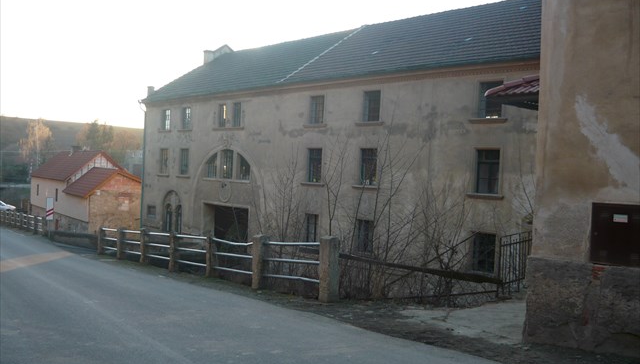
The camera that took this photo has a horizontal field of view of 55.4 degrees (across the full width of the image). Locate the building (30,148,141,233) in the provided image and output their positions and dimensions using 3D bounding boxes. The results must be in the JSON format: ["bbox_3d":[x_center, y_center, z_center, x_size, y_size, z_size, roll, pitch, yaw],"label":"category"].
[{"bbox_3d":[-21.571,1.030,57.519,6.600,7.794,21.400,2,1,-36],"label":"building"}]

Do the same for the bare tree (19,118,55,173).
[{"bbox_3d":[-40.892,-4.255,88.000,4.900,9.600,4.900,2,1,-25],"label":"bare tree"}]

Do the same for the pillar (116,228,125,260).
[{"bbox_3d":[-5.962,1.860,18.300,0.190,0.915,0.260,2,1,-34],"label":"pillar"}]

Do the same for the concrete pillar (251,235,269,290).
[{"bbox_3d":[-1.084,1.449,10.980,0.190,0.945,0.260,2,1,-34],"label":"concrete pillar"}]

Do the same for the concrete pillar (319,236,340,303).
[{"bbox_3d":[0.146,1.312,9.150,0.190,0.945,0.260,2,1,-34],"label":"concrete pillar"}]

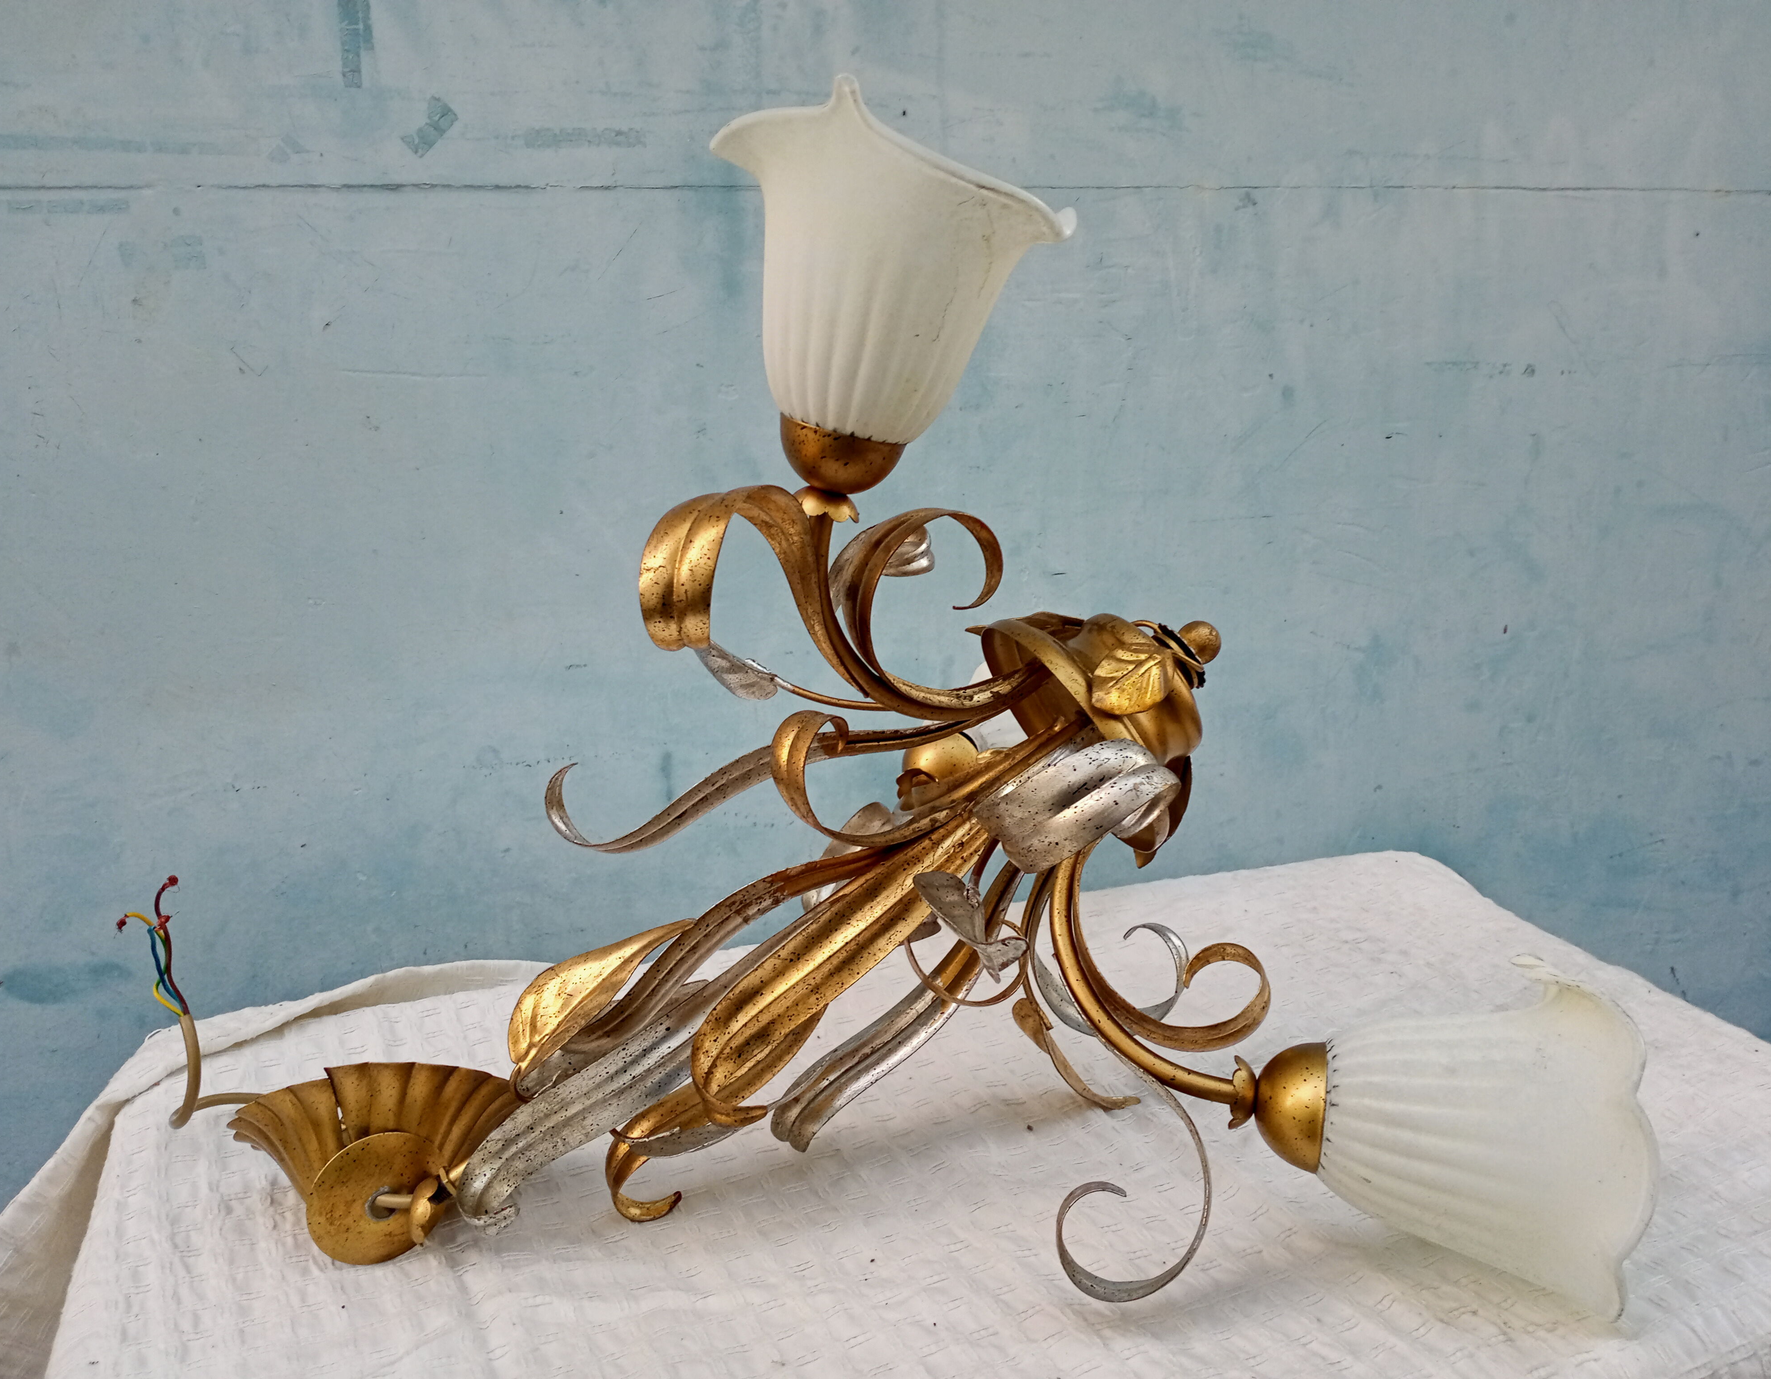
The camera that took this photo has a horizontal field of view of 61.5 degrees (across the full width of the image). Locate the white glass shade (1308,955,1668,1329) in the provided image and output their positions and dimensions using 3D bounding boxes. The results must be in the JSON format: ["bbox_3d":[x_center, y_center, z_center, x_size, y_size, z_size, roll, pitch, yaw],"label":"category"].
[{"bbox_3d":[0.239,0.184,0.621,0.116,0.145,0.145,6,0,13],"label":"white glass shade"}]

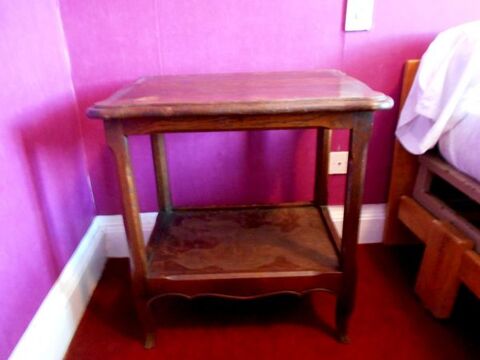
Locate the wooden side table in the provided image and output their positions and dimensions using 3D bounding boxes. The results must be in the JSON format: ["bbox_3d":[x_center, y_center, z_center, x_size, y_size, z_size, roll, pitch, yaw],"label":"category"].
[{"bbox_3d":[0.007,0.081,1.038,0.612,0.690,0.403,-1,24,0],"label":"wooden side table"}]

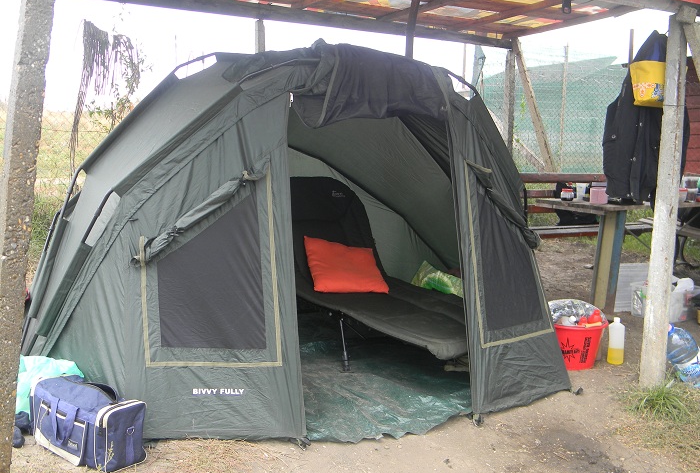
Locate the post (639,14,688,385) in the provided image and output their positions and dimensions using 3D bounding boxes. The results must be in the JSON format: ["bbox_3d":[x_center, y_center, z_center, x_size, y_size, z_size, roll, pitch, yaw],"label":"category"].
[{"bbox_3d":[1.666,-0.176,4.399,0.115,1.980,0.115,-7,12,-39],"label":"post"}]

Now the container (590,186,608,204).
[{"bbox_3d":[1.866,-0.305,6.200,0.127,0.125,0.115,3,10,20],"label":"container"}]

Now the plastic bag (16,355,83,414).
[{"bbox_3d":[-1.442,0.719,3.972,0.360,0.330,0.270,3,10,20],"label":"plastic bag"}]

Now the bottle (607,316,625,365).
[{"bbox_3d":[1.565,0.615,4.888,0.095,0.265,0.095,0,9,0],"label":"bottle"}]

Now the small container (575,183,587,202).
[{"bbox_3d":[1.791,-0.345,6.420,0.077,0.125,0.077,0,9,0],"label":"small container"}]

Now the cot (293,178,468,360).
[{"bbox_3d":[0.241,0.232,4.803,0.700,1.040,1.700,-5,11,-32],"label":"cot"}]

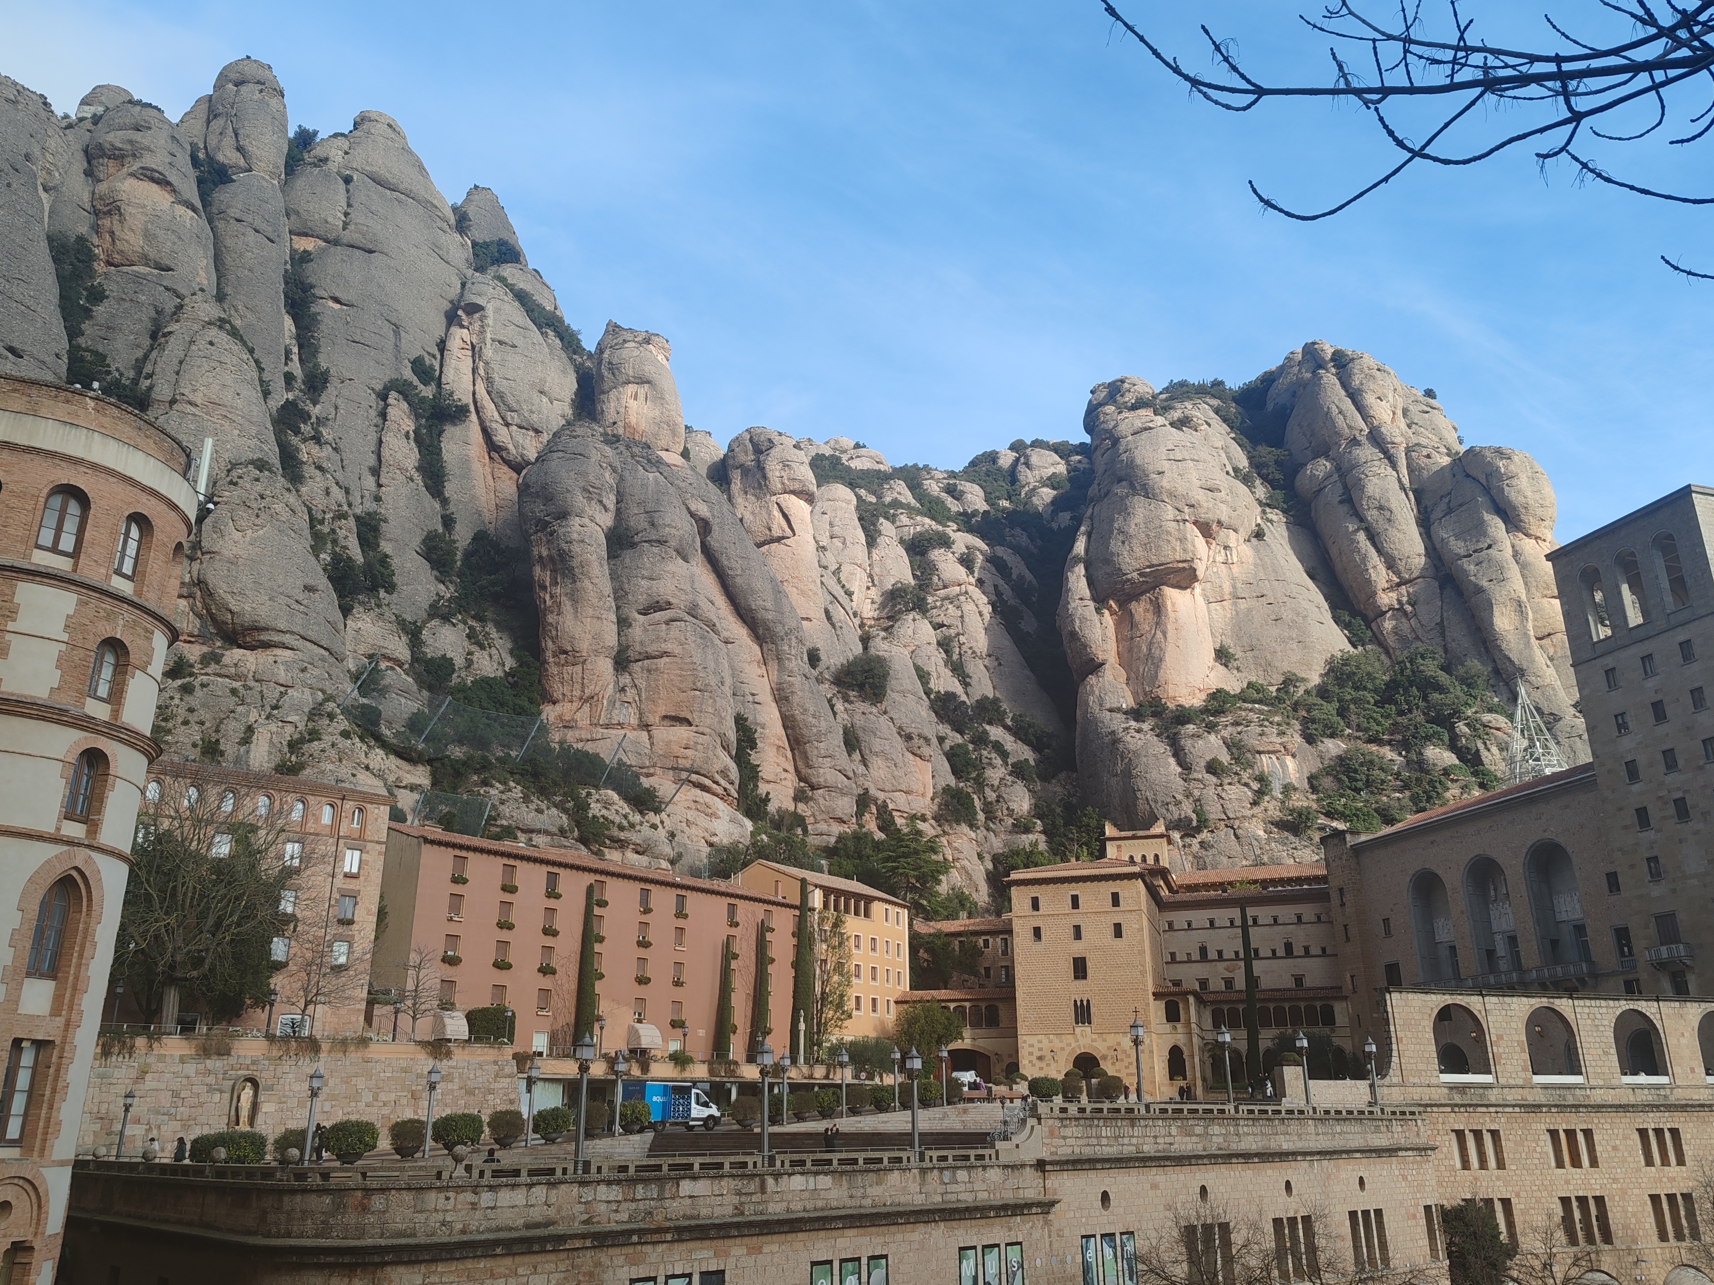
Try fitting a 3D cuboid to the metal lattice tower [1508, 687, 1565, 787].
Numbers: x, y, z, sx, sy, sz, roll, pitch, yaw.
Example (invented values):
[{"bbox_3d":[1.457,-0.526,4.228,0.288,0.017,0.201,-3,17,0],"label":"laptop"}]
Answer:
[{"bbox_3d":[71.976,9.663,143.212,6.000,12.000,6.000,7,-21,-19],"label":"metal lattice tower"}]

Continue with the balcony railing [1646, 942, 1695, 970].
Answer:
[{"bbox_3d":[59.407,22.738,97.558,1.050,1.037,3.227,6,-21,-17],"label":"balcony railing"}]

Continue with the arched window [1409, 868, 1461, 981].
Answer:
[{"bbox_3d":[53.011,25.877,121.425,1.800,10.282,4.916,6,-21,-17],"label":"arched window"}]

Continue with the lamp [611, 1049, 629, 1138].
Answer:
[{"bbox_3d":[-12.153,22.968,68.268,0.500,4.310,0.500,-15,-24,35],"label":"lamp"}]

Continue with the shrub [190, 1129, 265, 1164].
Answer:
[{"bbox_3d":[-24.690,19.807,52.420,3.021,1.302,2.300,8,-21,-22],"label":"shrub"}]

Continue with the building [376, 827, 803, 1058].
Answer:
[{"bbox_3d":[-22.967,28.076,116.390,11.500,16.693,44.647,-15,-24,35],"label":"building"}]

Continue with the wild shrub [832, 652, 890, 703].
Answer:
[{"bbox_3d":[0.930,6.047,232.190,9.200,8.400,8.000,-1,-20,0],"label":"wild shrub"}]

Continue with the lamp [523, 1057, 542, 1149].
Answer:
[{"bbox_3d":[-15.618,22.167,64.310,0.500,4.080,0.500,-15,-24,35],"label":"lamp"}]

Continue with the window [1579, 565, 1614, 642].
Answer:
[{"bbox_3d":[61.205,-3.264,109.871,1.000,6.400,2.300,7,-21,-19],"label":"window"}]

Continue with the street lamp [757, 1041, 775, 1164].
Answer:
[{"bbox_3d":[-3.186,16.112,46.781,0.520,4.200,0.520,17,-27,-40],"label":"street lamp"}]

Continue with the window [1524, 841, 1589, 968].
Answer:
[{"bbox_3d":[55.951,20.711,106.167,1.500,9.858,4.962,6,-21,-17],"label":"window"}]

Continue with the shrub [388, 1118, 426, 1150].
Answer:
[{"bbox_3d":[-20.041,21.860,59.549,1.594,1.344,1.678,-15,-24,35],"label":"shrub"}]

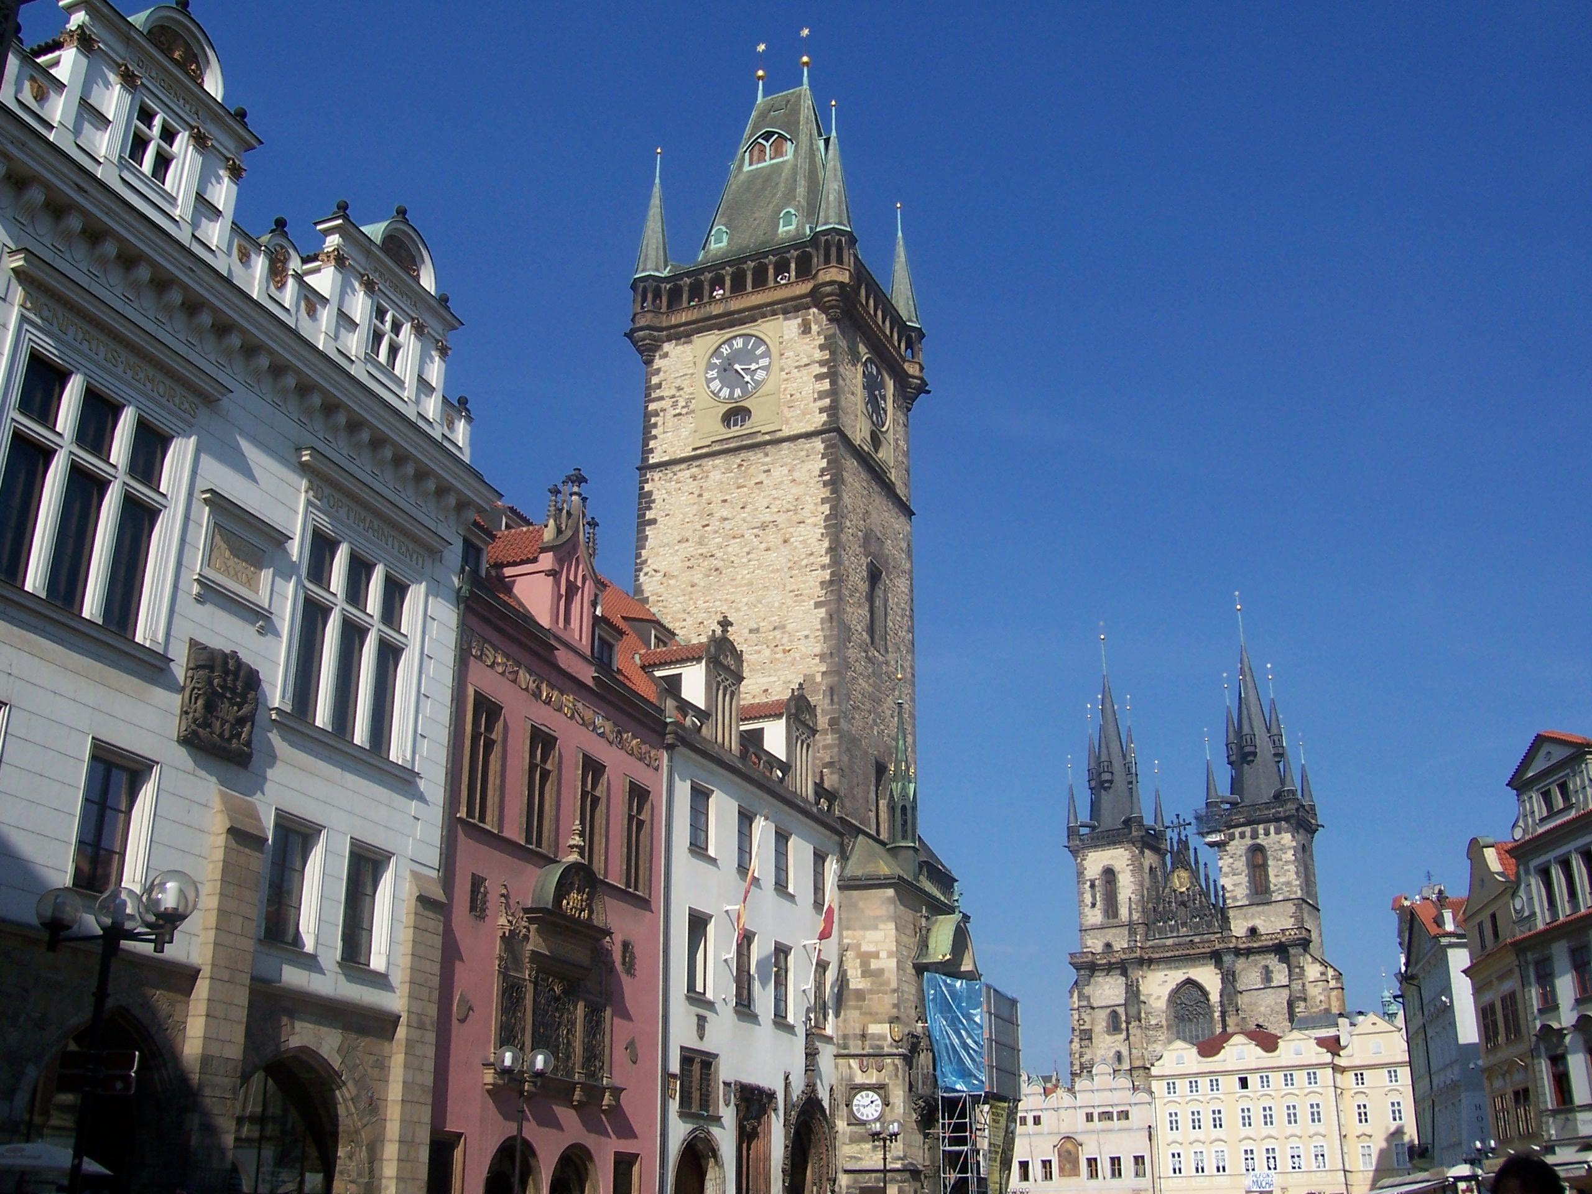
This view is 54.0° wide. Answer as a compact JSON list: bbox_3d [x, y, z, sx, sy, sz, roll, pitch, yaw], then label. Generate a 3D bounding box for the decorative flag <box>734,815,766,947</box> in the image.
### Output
[{"bbox_3d":[-1.621,9.967,55.082,1.100,4.700,0.400,-8,-23,19],"label":"decorative flag"}]

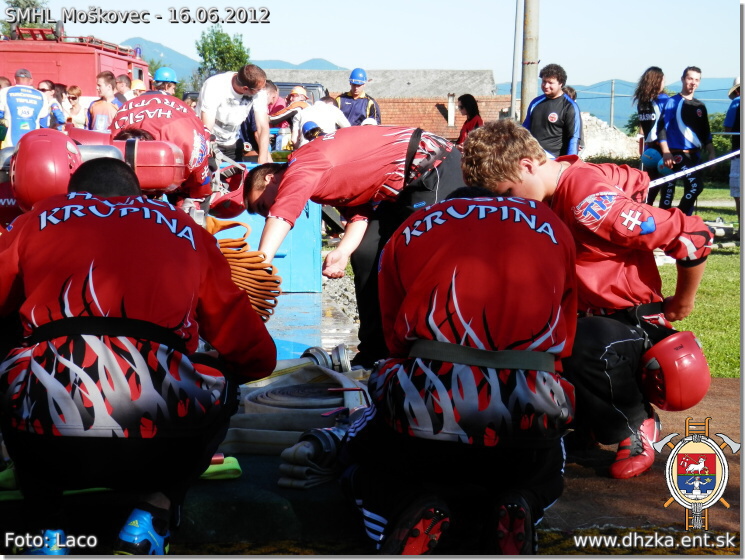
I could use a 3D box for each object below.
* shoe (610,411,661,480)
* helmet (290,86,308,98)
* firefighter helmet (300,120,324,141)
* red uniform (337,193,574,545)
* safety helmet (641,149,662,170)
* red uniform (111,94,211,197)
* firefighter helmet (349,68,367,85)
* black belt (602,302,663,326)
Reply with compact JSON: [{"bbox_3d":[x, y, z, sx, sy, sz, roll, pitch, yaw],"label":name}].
[{"bbox_3d":[0.813,0.516,4.380,0.102,0.120,0.280,4,21,31],"label":"shoe"},{"bbox_3d":[-0.843,-2.144,16.300,0.270,0.160,0.210,23,18,35],"label":"helmet"},{"bbox_3d":[-0.647,-1.599,15.200,0.260,0.170,0.210,-28,4,42],"label":"firefighter helmet"},{"bbox_3d":[0.223,0.219,3.759,0.600,0.860,0.720,1,6,5],"label":"red uniform"},{"bbox_3d":[2.650,-1.154,13.500,0.210,0.190,0.240,6,18,16],"label":"safety helmet"},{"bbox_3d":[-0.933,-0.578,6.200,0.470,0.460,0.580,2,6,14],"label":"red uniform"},{"bbox_3d":[-0.169,-2.333,16.300,0.210,0.180,0.260,3,16,8],"label":"firefighter helmet"},{"bbox_3d":[0.848,0.100,4.500,0.310,0.070,0.230,-3,18,39],"label":"black belt"}]

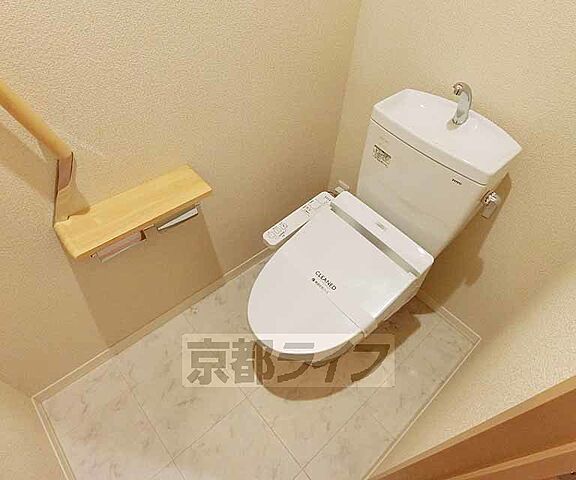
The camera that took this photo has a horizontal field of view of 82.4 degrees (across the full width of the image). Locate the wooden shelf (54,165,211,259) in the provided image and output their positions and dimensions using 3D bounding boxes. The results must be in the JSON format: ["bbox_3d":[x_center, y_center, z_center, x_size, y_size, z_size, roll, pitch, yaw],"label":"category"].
[{"bbox_3d":[-0.397,-0.082,0.884,0.377,0.022,0.132,-33,59,-26],"label":"wooden shelf"}]

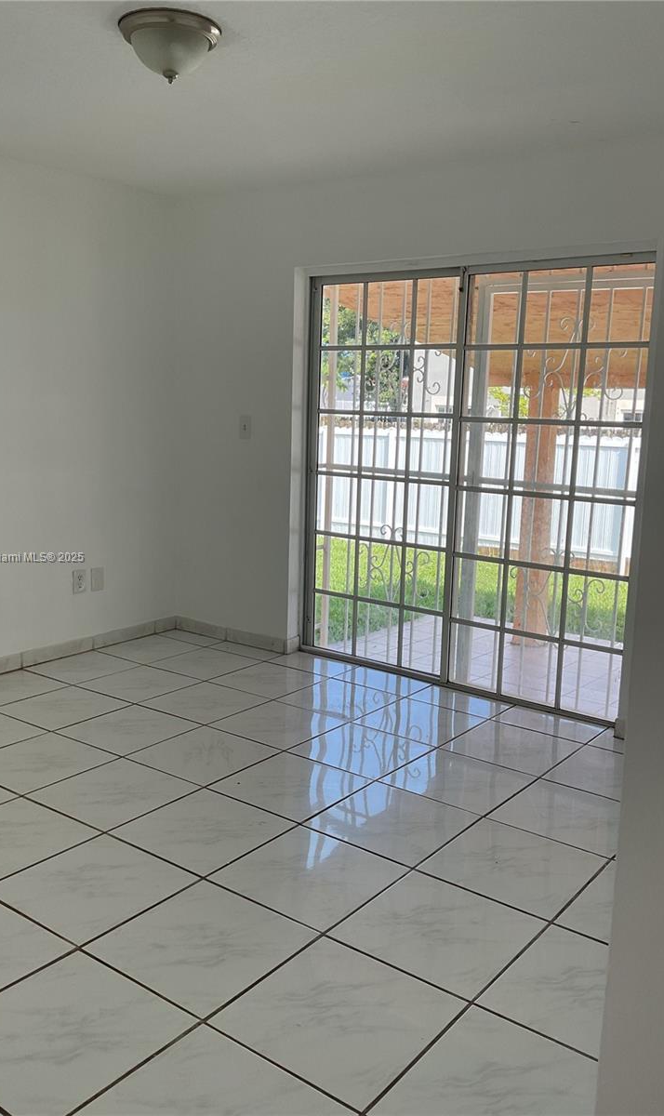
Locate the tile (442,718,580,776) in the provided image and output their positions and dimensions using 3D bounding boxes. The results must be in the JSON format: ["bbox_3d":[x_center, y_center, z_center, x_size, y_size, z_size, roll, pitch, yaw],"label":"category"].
[{"bbox_3d":[0.750,0.782,3.860,0.440,0.012,0.440,9,13,36],"label":"tile"}]

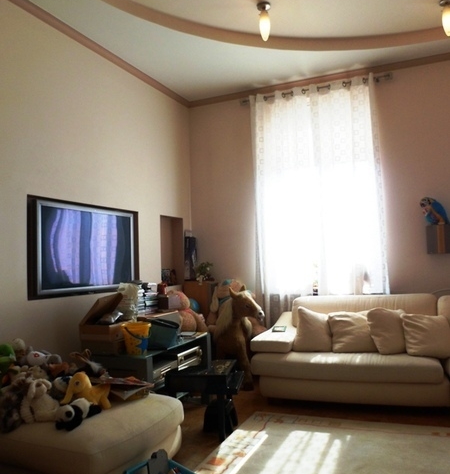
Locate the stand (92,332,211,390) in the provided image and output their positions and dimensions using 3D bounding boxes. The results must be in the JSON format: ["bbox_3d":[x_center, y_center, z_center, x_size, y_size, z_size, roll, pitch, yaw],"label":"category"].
[{"bbox_3d":[-0.588,1.169,3.909,0.520,0.508,1.050,-3,-3,24],"label":"stand"}]

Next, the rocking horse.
[{"bbox_3d":[0.125,0.950,4.455,0.400,0.960,0.820,-1,-3,-13],"label":"rocking horse"}]

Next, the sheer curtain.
[{"bbox_3d":[0.980,-0.137,4.814,1.400,3.020,0.140,-3,-3,24],"label":"sheer curtain"}]

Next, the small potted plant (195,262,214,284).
[{"bbox_3d":[-0.234,0.406,5.150,0.220,0.240,0.220,-1,-3,0],"label":"small potted plant"}]

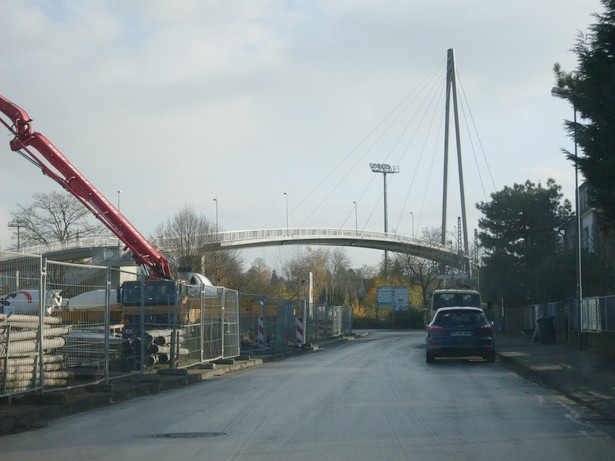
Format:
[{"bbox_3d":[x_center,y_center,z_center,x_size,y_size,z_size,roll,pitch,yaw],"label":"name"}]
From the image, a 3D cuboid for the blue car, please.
[{"bbox_3d":[4.300,2.940,46.200,1.890,1.500,4.750,-1,-3,4],"label":"blue car"}]

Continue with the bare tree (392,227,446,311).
[{"bbox_3d":[9.700,3.980,140.000,5.000,8.700,5.000,-1,-3,4],"label":"bare tree"}]

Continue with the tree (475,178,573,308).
[{"bbox_3d":[13.900,1.540,105.000,6.200,9.800,6.000,-1,-3,4],"label":"tree"}]

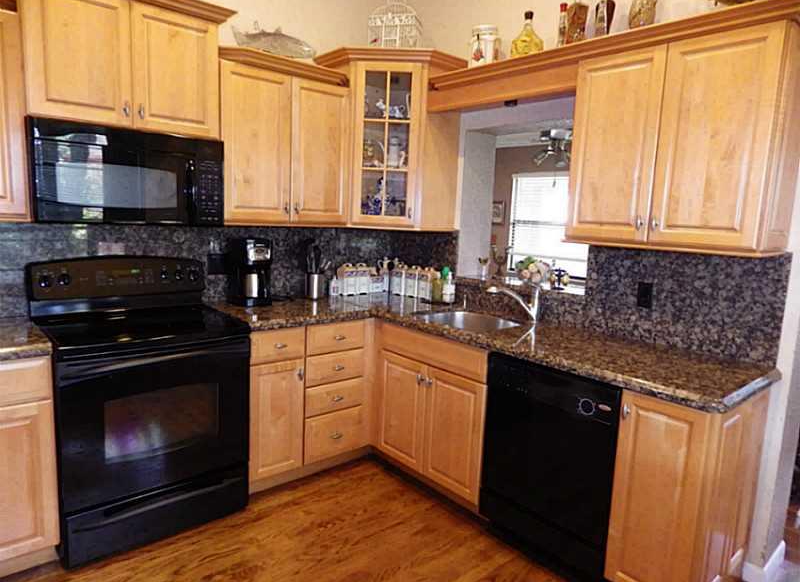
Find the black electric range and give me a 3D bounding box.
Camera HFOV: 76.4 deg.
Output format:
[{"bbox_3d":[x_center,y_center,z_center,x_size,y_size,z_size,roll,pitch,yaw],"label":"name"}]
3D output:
[{"bbox_3d":[-1.193,0.459,2.397,0.763,1.190,0.660,-5,11,-41],"label":"black electric range"}]

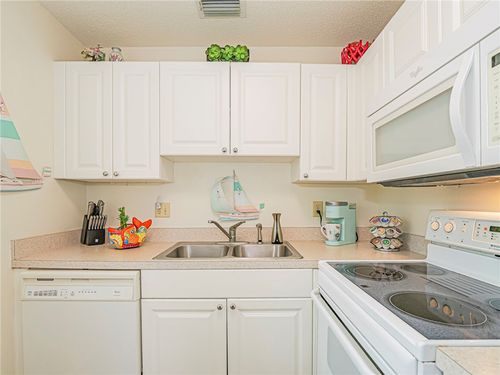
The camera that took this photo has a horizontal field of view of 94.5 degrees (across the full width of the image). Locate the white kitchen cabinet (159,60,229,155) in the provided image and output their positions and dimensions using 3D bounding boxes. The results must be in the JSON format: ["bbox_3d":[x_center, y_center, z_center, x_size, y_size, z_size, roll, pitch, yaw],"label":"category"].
[{"bbox_3d":[-0.356,-0.503,1.663,0.457,0.610,0.318,0,-1,-1],"label":"white kitchen cabinet"}]

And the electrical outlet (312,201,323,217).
[{"bbox_3d":[0.536,0.172,1.814,0.077,0.119,0.010,0,-1,-1],"label":"electrical outlet"}]

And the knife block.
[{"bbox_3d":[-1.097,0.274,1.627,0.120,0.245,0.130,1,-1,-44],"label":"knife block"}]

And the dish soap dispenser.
[{"bbox_3d":[0.192,0.292,1.687,0.083,0.225,0.083,0,-1,-1],"label":"dish soap dispenser"}]

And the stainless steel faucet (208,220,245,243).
[{"bbox_3d":[-0.169,0.319,1.633,0.250,0.165,0.110,1,-1,-42],"label":"stainless steel faucet"}]

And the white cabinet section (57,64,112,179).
[{"bbox_3d":[-1.076,-0.429,1.655,0.366,0.765,0.320,0,-2,-1],"label":"white cabinet section"}]

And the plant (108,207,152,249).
[{"bbox_3d":[-0.799,0.262,1.575,0.260,0.270,0.145,1,-1,-26],"label":"plant"}]

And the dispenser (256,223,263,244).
[{"bbox_3d":[0.072,0.323,1.670,0.045,0.155,0.055,0,-1,20],"label":"dispenser"}]

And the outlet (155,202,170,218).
[{"bbox_3d":[-0.682,0.177,1.799,0.116,0.117,0.012,0,-1,-1],"label":"outlet"}]

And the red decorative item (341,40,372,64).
[{"bbox_3d":[0.762,-0.918,1.651,0.230,0.225,0.230,0,-1,-1],"label":"red decorative item"}]

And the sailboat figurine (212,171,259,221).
[{"bbox_3d":[-0.116,0.066,1.801,0.375,0.400,0.030,0,-1,-1],"label":"sailboat figurine"}]

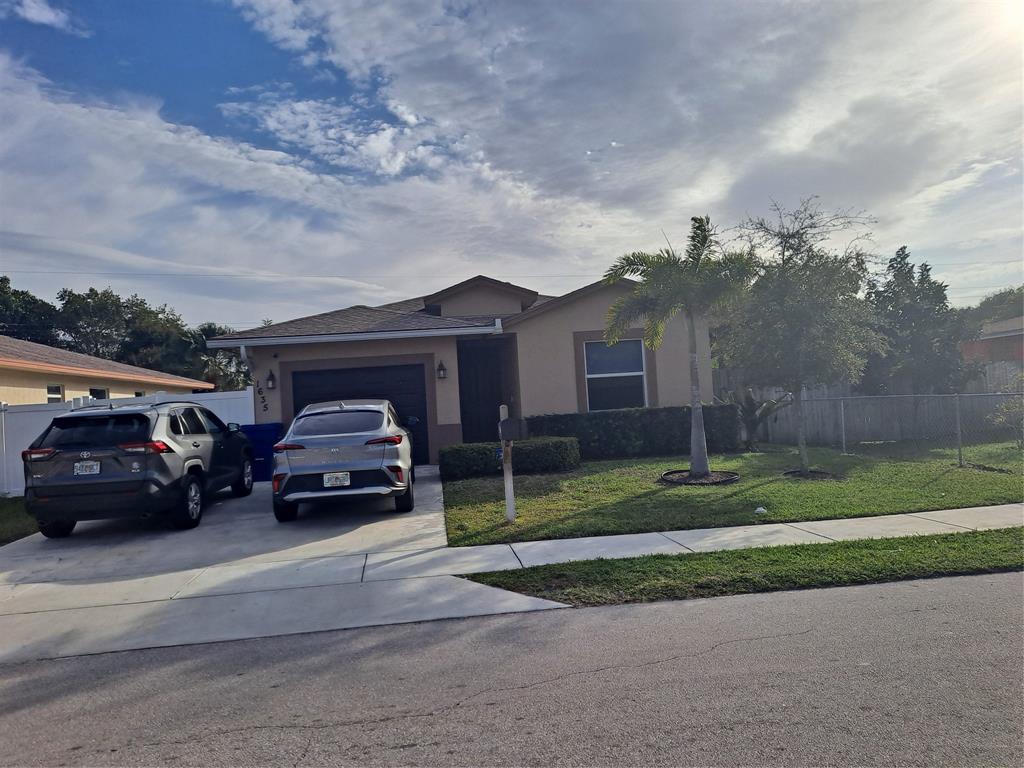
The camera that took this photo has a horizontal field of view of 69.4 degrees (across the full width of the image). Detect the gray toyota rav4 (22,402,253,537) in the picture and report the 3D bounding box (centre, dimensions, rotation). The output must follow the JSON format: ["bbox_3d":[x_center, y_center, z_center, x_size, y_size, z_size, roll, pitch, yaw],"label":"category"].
[{"bbox_3d":[-5.234,1.088,10.969,1.860,1.700,4.600,-3,0,-5],"label":"gray toyota rav4"}]

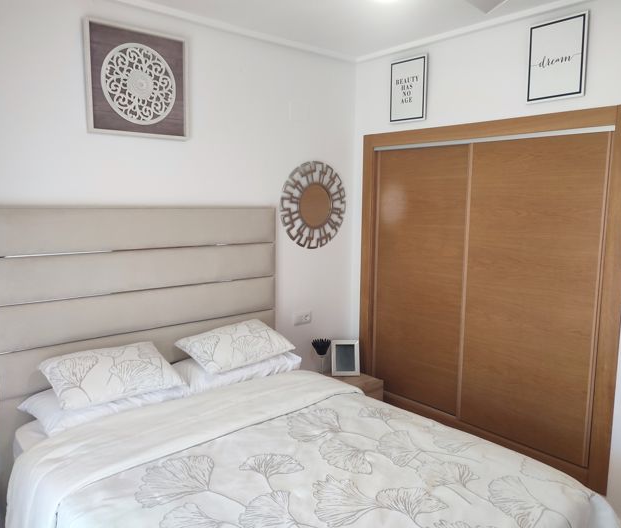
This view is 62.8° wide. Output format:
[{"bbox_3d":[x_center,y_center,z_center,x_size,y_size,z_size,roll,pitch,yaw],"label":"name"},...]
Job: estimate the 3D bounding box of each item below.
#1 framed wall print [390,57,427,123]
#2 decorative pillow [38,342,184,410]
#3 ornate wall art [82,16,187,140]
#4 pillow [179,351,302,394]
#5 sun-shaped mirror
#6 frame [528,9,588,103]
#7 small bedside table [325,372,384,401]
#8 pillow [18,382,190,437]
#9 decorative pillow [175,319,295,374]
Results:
[{"bbox_3d":[0.645,-1.145,3.364,0.022,0.405,0.300,-6,9,-41],"label":"framed wall print"},{"bbox_3d":[-0.942,0.526,2.433,0.550,0.120,0.350,-5,30,-42],"label":"decorative pillow"},{"bbox_3d":[-0.896,-0.949,2.676,0.535,0.545,0.035,-6,9,-41],"label":"ornate wall art"},{"bbox_3d":[-0.420,0.593,2.948,0.740,0.140,0.360,-6,19,-41],"label":"pillow"},{"bbox_3d":[0.022,-0.410,3.558,0.610,0.610,0.030,-6,9,-41],"label":"sun-shaped mirror"},{"bbox_3d":[1.277,-1.060,2.644,0.022,0.405,0.300,-6,9,-41],"label":"frame"},{"bbox_3d":[0.228,1.033,3.703,0.460,0.385,0.370,-6,9,-41],"label":"small bedside table"},{"bbox_3d":[-0.967,0.648,2.474,0.730,0.140,0.360,-6,19,-41],"label":"pillow"},{"bbox_3d":[-0.427,0.461,2.877,0.550,0.120,0.350,-11,32,-42],"label":"decorative pillow"}]

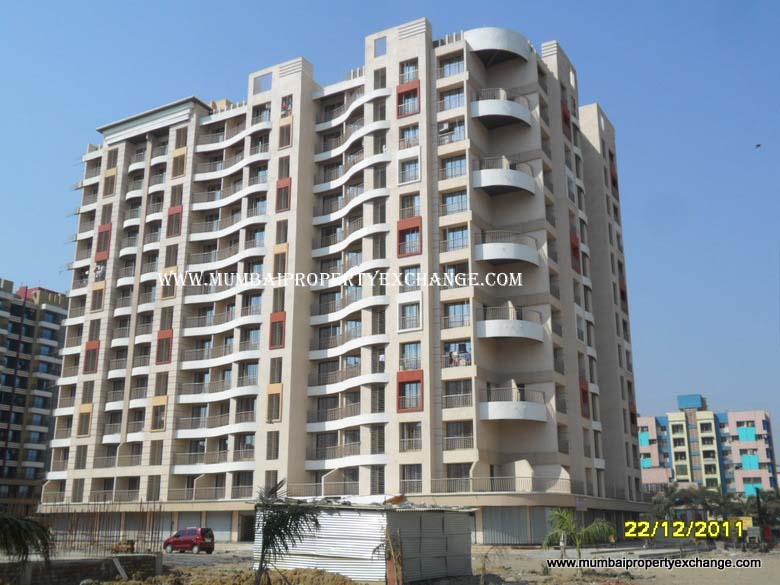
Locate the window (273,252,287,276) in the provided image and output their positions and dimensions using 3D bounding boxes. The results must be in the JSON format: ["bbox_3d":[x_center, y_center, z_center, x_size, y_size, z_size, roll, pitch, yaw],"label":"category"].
[{"bbox_3d":[-9.104,-2.293,69.272,1.140,2.020,0.150,-9,-19,29],"label":"window"}]

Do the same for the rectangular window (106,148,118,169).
[{"bbox_3d":[-28.194,-13.570,84.974,1.420,2.200,0.180,-9,-19,28],"label":"rectangular window"}]

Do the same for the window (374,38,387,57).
[{"bbox_3d":[-0.746,-20.493,69.781,1.123,1.665,0.217,-9,-19,28],"label":"window"}]

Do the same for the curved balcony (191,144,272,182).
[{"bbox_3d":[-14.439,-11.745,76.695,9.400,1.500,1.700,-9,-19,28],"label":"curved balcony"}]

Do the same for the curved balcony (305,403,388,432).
[{"bbox_3d":[-3.248,9.310,62.270,8.550,1.600,2.600,-9,-19,29],"label":"curved balcony"}]

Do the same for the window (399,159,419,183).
[{"bbox_3d":[1.576,-9.388,64.931,1.633,2.000,0.200,-9,-18,29],"label":"window"}]

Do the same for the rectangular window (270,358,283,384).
[{"bbox_3d":[-9.097,6.303,66.927,1.123,2.068,0.197,-9,-19,28],"label":"rectangular window"}]

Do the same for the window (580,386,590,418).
[{"bbox_3d":[14.539,8.084,62.002,0.250,2.650,2.000,-9,-19,29],"label":"window"}]

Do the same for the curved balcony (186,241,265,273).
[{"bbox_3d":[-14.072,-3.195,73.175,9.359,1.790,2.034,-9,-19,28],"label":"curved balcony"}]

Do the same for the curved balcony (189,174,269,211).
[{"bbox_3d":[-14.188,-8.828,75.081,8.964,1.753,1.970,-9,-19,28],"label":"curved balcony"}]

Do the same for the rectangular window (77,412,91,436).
[{"bbox_3d":[-27.513,11.814,74.889,1.420,2.000,0.200,-9,-19,29],"label":"rectangular window"}]

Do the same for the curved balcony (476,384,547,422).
[{"bbox_3d":[8.545,8.198,59.185,4.932,2.100,3.420,2,-17,-6],"label":"curved balcony"}]

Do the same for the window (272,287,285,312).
[{"bbox_3d":[-9.081,0.575,68.426,1.130,1.980,0.150,-9,-19,29],"label":"window"}]

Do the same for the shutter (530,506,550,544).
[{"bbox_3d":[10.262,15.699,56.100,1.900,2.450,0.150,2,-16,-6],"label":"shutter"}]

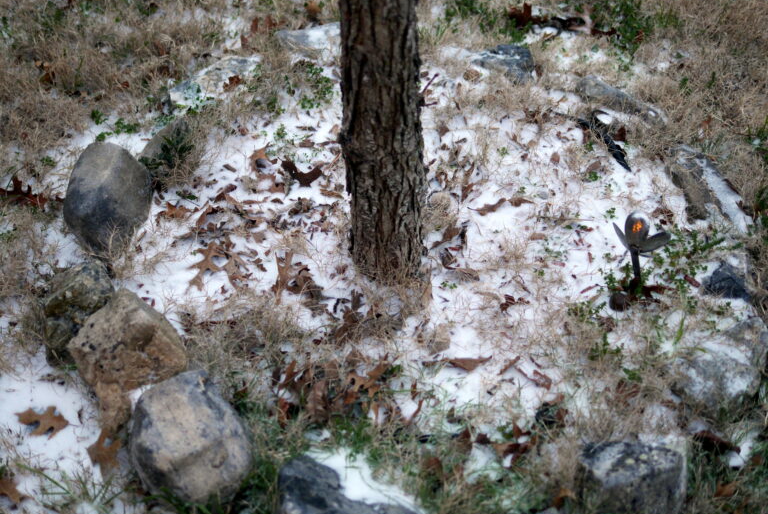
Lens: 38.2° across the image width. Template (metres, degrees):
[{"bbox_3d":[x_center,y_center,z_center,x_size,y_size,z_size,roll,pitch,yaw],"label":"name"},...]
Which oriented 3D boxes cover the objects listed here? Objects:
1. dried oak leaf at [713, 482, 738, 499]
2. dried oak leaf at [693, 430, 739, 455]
[{"bbox_3d":[0.605,0.413,1.964,0.050,0.025,0.040,-7,44,-7],"label":"dried oak leaf"},{"bbox_3d":[0.606,0.339,2.027,0.085,0.035,0.050,11,45,11],"label":"dried oak leaf"}]

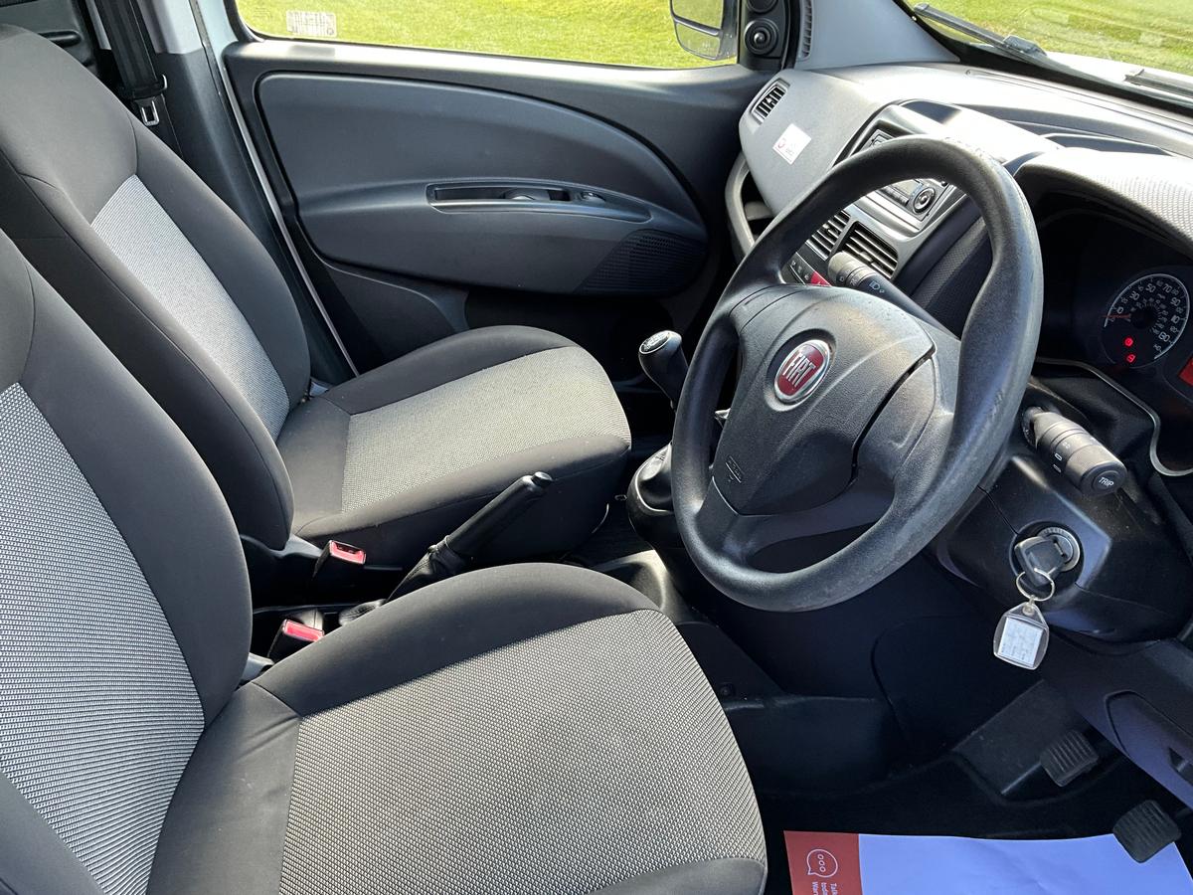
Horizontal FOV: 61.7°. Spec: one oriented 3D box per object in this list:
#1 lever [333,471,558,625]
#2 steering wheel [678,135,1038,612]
[{"bbox_3d":[-0.178,0.134,1.219,0.314,0.068,0.055,-36,32,6],"label":"lever"},{"bbox_3d":[0.197,-0.053,0.787,0.100,0.380,0.380,20,21,-25],"label":"steering wheel"}]

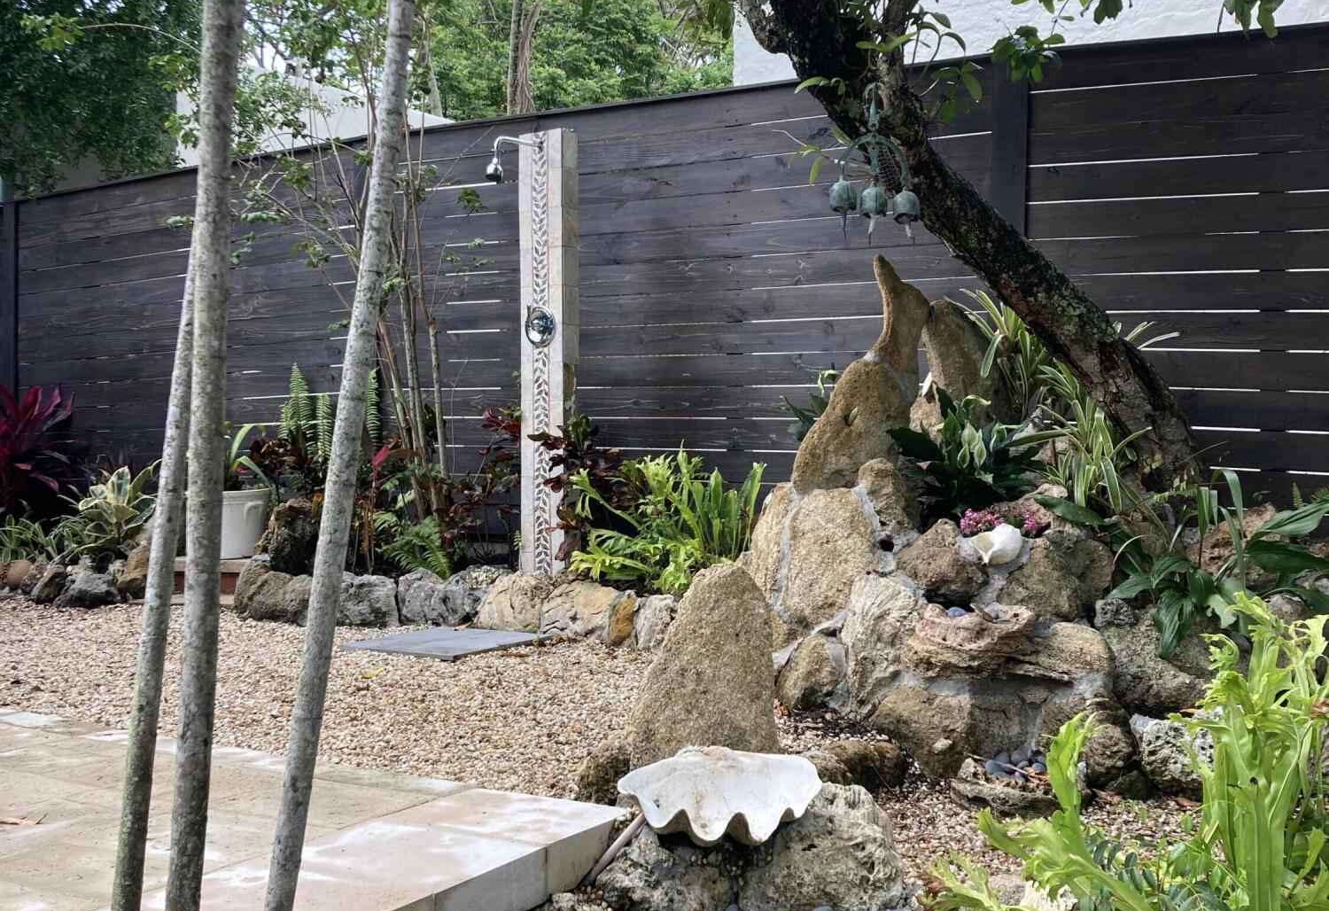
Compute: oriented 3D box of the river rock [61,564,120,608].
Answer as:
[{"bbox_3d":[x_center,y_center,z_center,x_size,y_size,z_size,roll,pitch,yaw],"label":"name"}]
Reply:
[{"bbox_3d":[-2.689,0.611,6.715,0.260,0.190,0.210,0,3,0],"label":"river rock"}]

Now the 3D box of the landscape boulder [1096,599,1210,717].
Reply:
[{"bbox_3d":[1.181,0.486,3.450,0.270,0.270,0.270,0,1,0],"label":"landscape boulder"}]

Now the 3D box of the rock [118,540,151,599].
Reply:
[{"bbox_3d":[-2.372,0.510,6.430,0.165,0.250,0.170,0,1,-20],"label":"rock"}]

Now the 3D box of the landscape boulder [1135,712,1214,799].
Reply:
[{"bbox_3d":[1.104,0.641,3.080,0.190,0.170,0.170,0,1,20],"label":"landscape boulder"}]

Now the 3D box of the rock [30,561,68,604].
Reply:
[{"bbox_3d":[-2.690,0.549,6.270,0.160,0.180,0.160,-1,1,-22],"label":"rock"}]

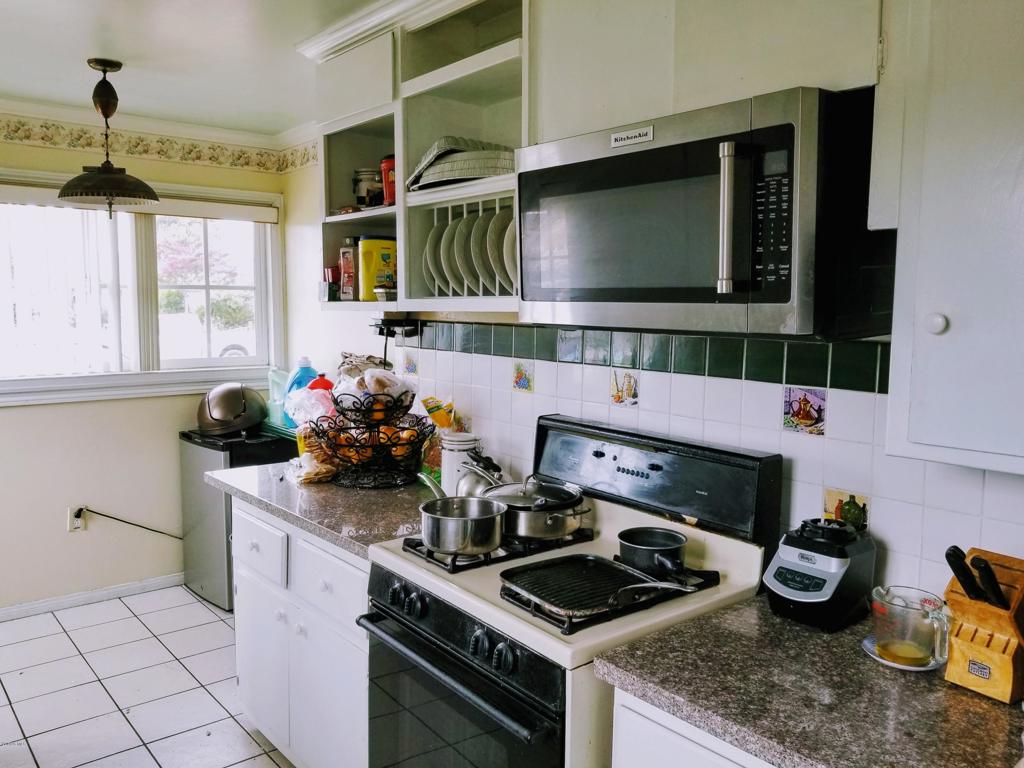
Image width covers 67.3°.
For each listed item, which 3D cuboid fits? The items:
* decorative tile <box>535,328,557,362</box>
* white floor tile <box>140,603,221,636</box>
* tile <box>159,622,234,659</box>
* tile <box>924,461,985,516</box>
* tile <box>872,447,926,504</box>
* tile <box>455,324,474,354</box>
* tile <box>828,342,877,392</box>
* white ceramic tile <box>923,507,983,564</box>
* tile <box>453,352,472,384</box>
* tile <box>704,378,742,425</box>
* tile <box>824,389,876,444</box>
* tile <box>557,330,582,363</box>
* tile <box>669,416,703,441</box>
[{"bbox_3d":[0.114,-0.131,2.460,0.009,0.108,0.108,-5,8,-40],"label":"decorative tile"},{"bbox_3d":[-1.647,1.161,3.806,0.304,0.010,0.304,-5,8,-41],"label":"white floor tile"},{"bbox_3d":[-1.438,1.184,3.560,0.303,0.010,0.303,-3,7,-41],"label":"tile"},{"bbox_3d":[0.906,0.204,1.570,0.009,0.108,0.108,-5,8,-40],"label":"tile"},{"bbox_3d":[0.829,0.192,1.642,0.010,0.108,0.108,-4,8,-40],"label":"tile"},{"bbox_3d":[-0.169,-0.163,2.757,0.010,0.108,0.108,-3,7,-40],"label":"tile"},{"bbox_3d":[0.760,-0.036,1.702,0.010,0.105,0.108,-4,8,-40],"label":"tile"},{"bbox_3d":[0.880,0.308,1.538,0.010,0.107,0.107,-3,7,-40],"label":"white ceramic tile"},{"bbox_3d":[-0.171,-0.056,2.756,0.010,0.107,0.107,-3,7,-40],"label":"tile"},{"bbox_3d":[0.534,0.042,1.936,0.010,0.108,0.108,-3,7,-40],"label":"tile"},{"bbox_3d":[0.746,0.071,1.687,0.010,0.108,0.108,-3,7,-40],"label":"tile"},{"bbox_3d":[0.184,-0.113,2.334,0.010,0.100,0.107,-3,7,-40],"label":"tile"},{"bbox_3d":[0.469,0.142,2.059,0.010,0.108,0.108,-4,8,-40],"label":"tile"}]

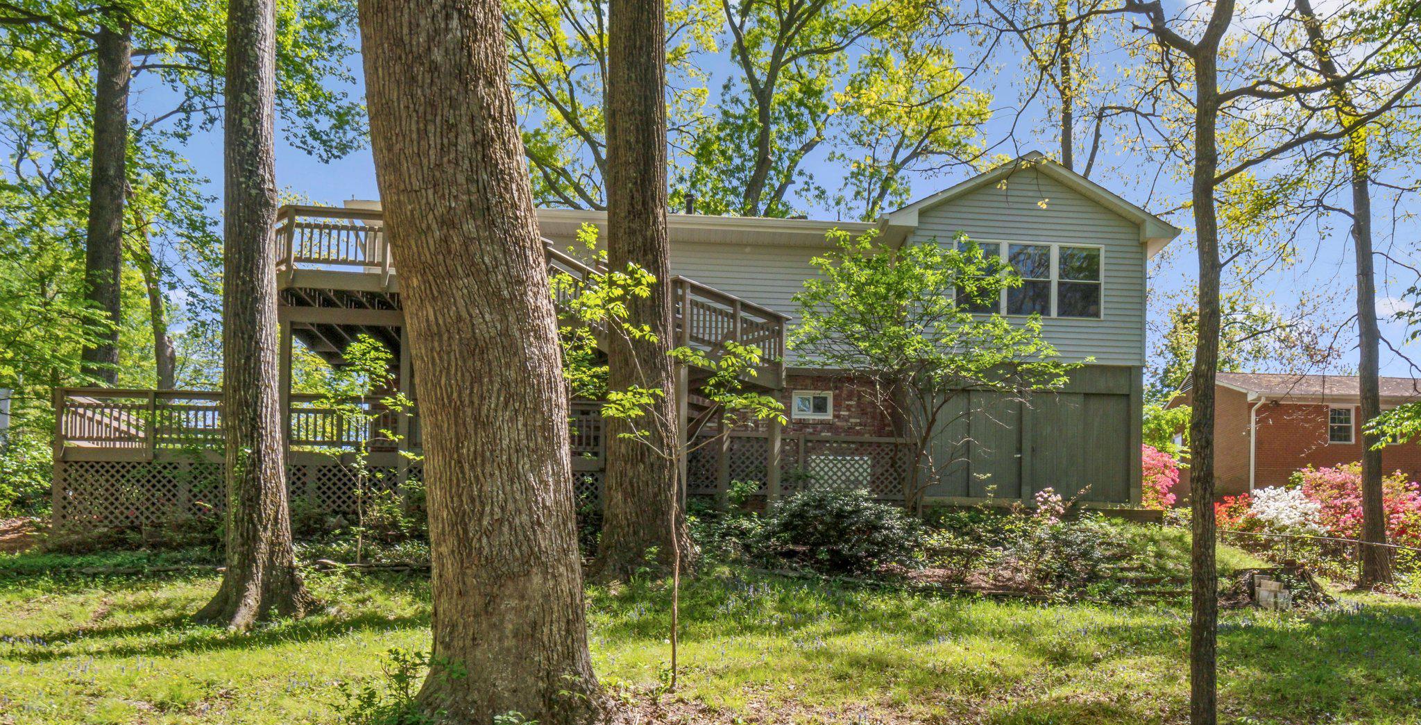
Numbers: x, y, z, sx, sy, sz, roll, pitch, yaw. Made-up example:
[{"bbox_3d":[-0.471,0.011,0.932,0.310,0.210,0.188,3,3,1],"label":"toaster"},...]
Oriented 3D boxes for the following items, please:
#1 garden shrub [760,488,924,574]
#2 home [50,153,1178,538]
[{"bbox_3d":[1.720,2.178,12.900,2.050,1.050,1.600,1,-3,-9],"label":"garden shrub"},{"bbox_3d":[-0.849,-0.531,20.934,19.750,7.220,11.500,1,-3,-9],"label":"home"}]

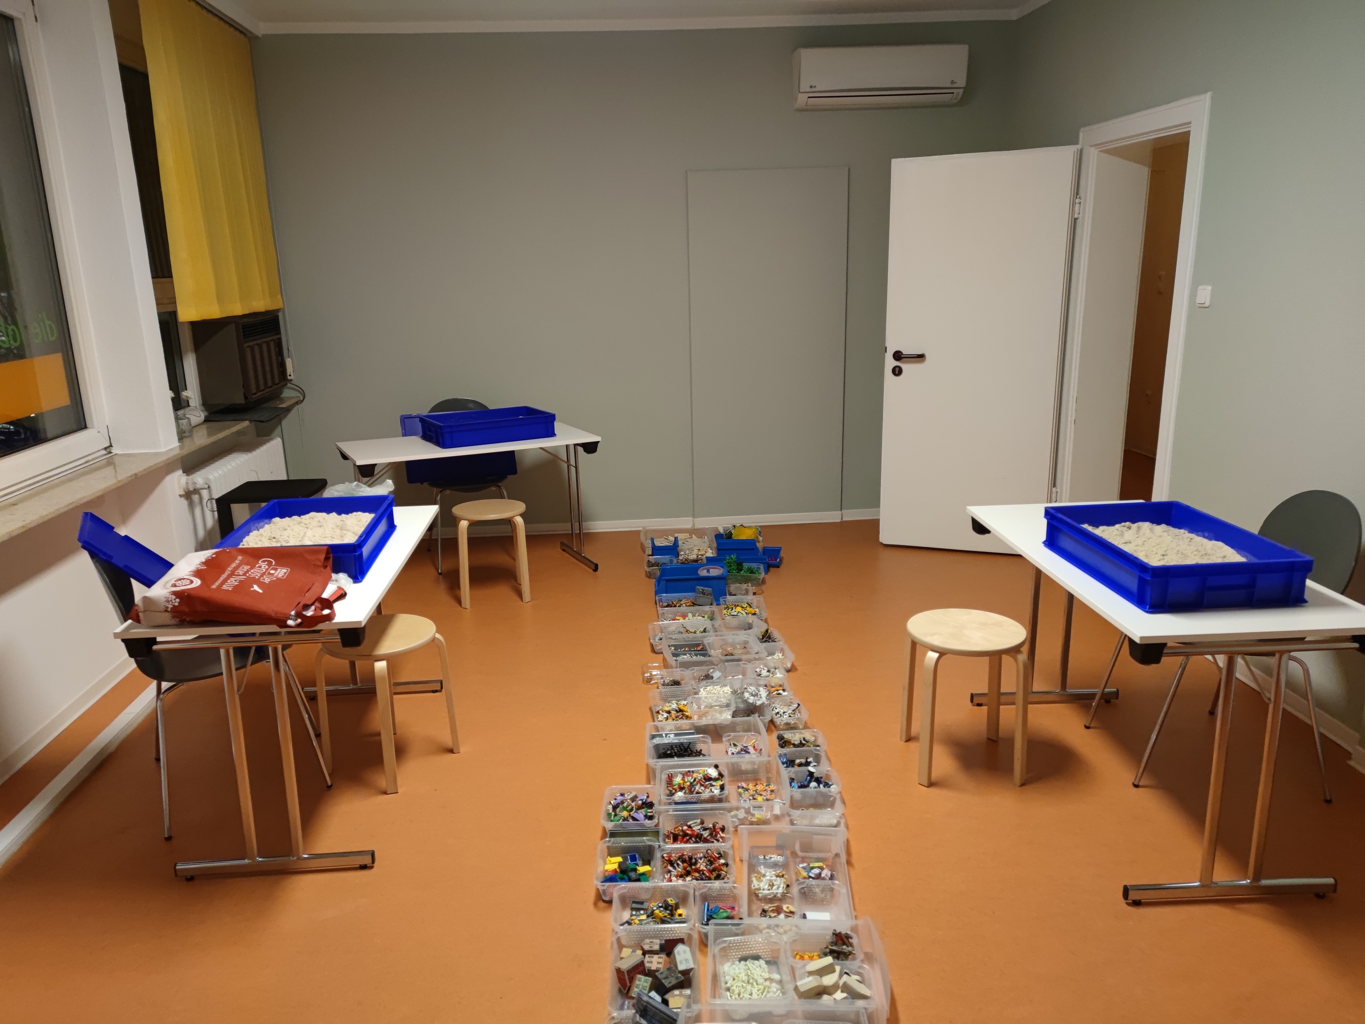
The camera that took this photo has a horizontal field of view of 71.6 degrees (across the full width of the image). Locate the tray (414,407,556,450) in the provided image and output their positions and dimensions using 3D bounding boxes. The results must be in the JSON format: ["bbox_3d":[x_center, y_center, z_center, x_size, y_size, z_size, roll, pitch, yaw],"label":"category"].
[{"bbox_3d":[-1.013,-0.446,4.927,0.600,0.115,0.400,-10,16,-29],"label":"tray"}]

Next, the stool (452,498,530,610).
[{"bbox_3d":[-0.944,0.202,4.691,0.365,0.450,0.365,-5,15,-15],"label":"stool"}]

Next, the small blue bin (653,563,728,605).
[{"bbox_3d":[0.044,0.356,4.603,0.345,0.145,0.210,-2,14,0],"label":"small blue bin"}]

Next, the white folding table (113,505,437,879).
[{"bbox_3d":[-1.127,0.482,3.000,0.602,0.730,1.195,-3,14,-5],"label":"white folding table"}]

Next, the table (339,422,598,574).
[{"bbox_3d":[-1.080,-0.006,4.945,1.200,0.735,0.600,-8,16,-25],"label":"table"}]

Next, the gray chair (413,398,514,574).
[{"bbox_3d":[-1.204,-0.151,5.258,0.510,0.845,0.550,-6,15,-18],"label":"gray chair"}]

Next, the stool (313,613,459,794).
[{"bbox_3d":[-0.963,0.613,3.091,0.365,0.450,0.365,-1,14,0],"label":"stool"}]

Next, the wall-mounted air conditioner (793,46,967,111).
[{"bbox_3d":[1.070,-2.348,5.133,0.903,0.296,0.202,-3,14,-4],"label":"wall-mounted air conditioner"}]

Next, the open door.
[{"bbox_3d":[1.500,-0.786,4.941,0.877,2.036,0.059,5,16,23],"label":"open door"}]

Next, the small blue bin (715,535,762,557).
[{"bbox_3d":[0.306,0.234,5.095,0.240,0.125,0.150,-2,14,0],"label":"small blue bin"}]

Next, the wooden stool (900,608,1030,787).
[{"bbox_3d":[0.880,0.581,2.970,0.352,0.453,0.352,-1,14,2],"label":"wooden stool"}]

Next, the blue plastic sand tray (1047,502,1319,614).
[{"bbox_3d":[1.302,0.103,2.562,0.400,0.118,0.600,-2,14,-2],"label":"blue plastic sand tray"}]

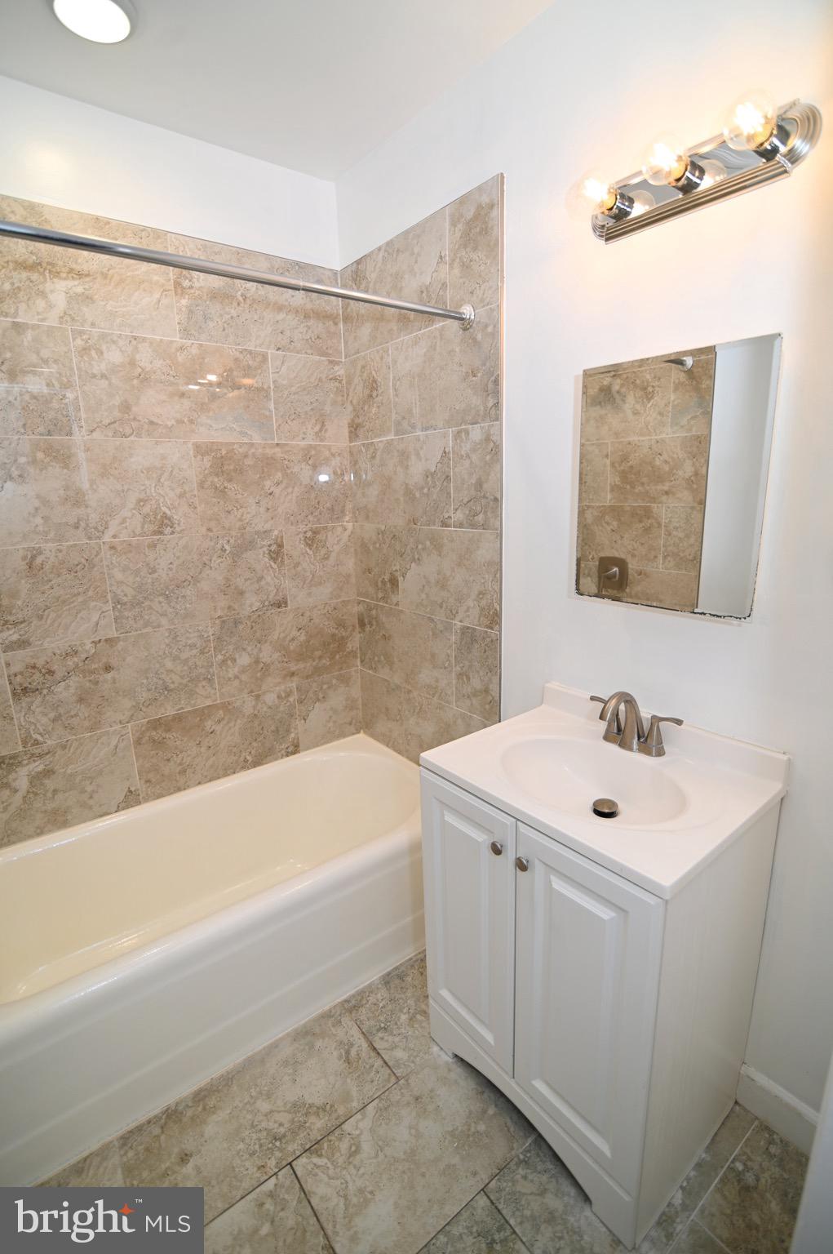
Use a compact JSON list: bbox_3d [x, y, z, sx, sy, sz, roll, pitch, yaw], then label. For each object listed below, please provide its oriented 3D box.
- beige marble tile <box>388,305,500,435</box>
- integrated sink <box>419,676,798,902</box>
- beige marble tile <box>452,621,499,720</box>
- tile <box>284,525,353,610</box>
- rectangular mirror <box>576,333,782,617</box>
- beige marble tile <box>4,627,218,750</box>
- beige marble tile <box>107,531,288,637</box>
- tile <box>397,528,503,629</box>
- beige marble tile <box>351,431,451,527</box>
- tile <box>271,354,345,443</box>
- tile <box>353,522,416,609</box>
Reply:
[{"bbox_3d":[0.077,-0.773,1.745,0.010,0.302,0.505,-12,18,-37],"label":"beige marble tile"},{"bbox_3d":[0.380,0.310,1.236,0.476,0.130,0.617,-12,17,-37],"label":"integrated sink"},{"bbox_3d":[0.199,0.150,1.851,0.010,0.307,0.197,-12,18,-37],"label":"beige marble tile"},{"bbox_3d":[-0.378,-0.247,2.229,0.301,0.308,0.010,-12,17,-35],"label":"tile"},{"bbox_3d":[0.551,-0.315,1.245,0.018,0.540,0.426,-12,18,-37],"label":"rectangular mirror"},{"bbox_3d":[-0.975,0.181,1.849,0.603,0.306,0.010,-12,17,-37],"label":"beige marble tile"},{"bbox_3d":[-0.742,-0.171,1.958,0.609,0.304,0.010,-12,17,-37],"label":"beige marble tile"},{"bbox_3d":[0.094,-0.177,1.894,0.010,0.308,0.506,-12,18,-37],"label":"tile"},{"bbox_3d":[-0.070,-0.520,2.009,0.010,0.306,0.604,-12,18,-37],"label":"beige marble tile"},{"bbox_3d":[-0.399,-0.842,2.085,0.299,0.300,0.010,-12,17,-37],"label":"tile"},{"bbox_3d":[-0.154,-0.245,2.192,0.010,0.304,0.328,-12,17,-37],"label":"tile"}]

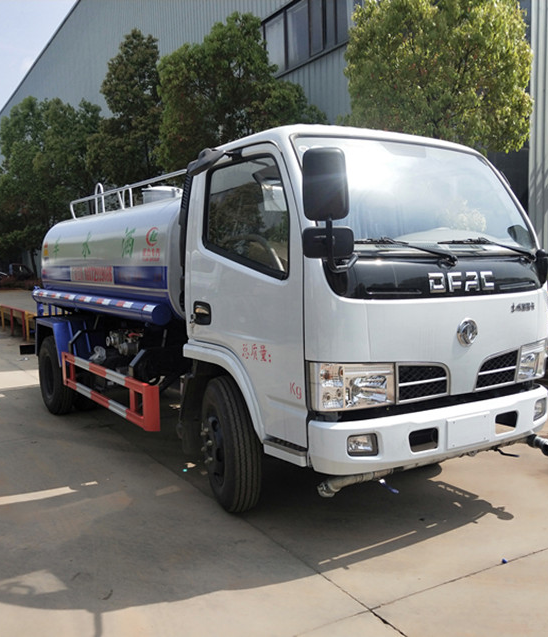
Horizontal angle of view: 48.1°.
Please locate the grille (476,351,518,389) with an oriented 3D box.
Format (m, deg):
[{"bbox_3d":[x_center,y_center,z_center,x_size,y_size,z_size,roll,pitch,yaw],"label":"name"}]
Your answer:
[{"bbox_3d":[1.295,0.295,3.580,0.370,0.195,0.070,-4,6,-33],"label":"grille"}]

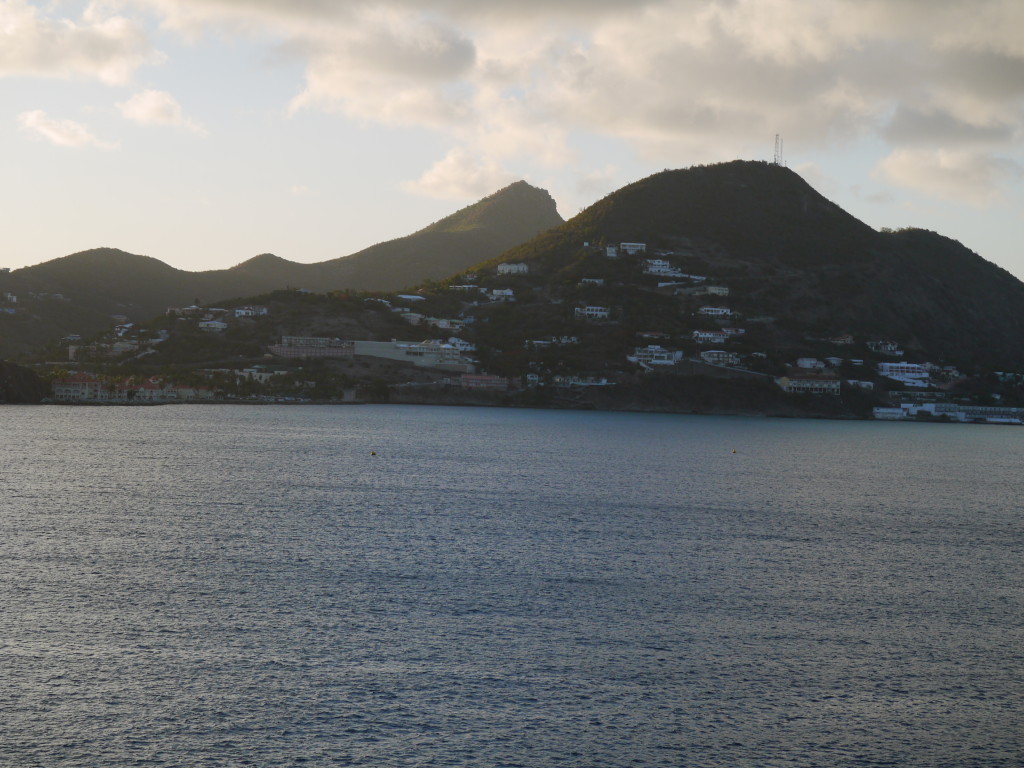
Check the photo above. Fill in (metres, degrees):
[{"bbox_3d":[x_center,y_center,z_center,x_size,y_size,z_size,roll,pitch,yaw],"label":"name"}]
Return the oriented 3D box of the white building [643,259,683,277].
[{"bbox_3d":[100.620,-77.890,1780.000,25.200,11.400,14.000,1,0,3],"label":"white building"}]

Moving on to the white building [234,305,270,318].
[{"bbox_3d":[-181.010,-50.380,1850.000,22.000,9.200,12.000,1,0,-5],"label":"white building"}]

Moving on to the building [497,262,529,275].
[{"bbox_3d":[0.350,-80.260,1850.000,20.600,7.900,12.000,1,0,-5],"label":"building"}]

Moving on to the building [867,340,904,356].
[{"bbox_3d":[231.470,-22.000,1650.000,21.800,9.400,13.000,1,0,-5],"label":"building"}]

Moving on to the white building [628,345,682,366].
[{"bbox_3d":[86.240,-17.130,1600.000,29.400,12.600,17.000,1,0,8],"label":"white building"}]

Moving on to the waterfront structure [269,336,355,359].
[{"bbox_3d":[-139.320,-25.360,1850.000,57.100,14.500,18.000,1,0,-3],"label":"waterfront structure"}]

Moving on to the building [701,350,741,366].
[{"bbox_3d":[124.520,-15.230,1590.000,22.100,9.100,13.000,1,0,-5],"label":"building"}]

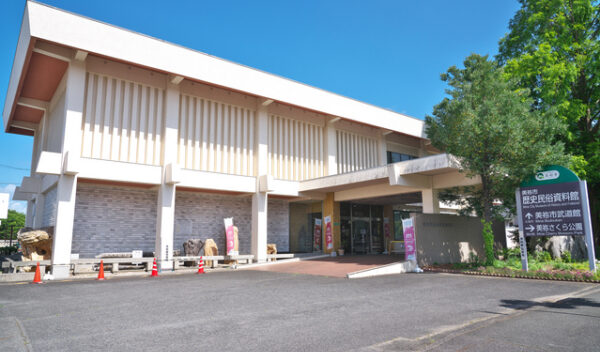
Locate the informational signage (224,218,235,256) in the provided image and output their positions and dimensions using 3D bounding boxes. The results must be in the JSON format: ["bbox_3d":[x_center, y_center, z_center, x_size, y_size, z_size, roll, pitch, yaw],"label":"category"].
[{"bbox_3d":[-3.323,2.811,18.800,0.600,1.800,0.120,-1,-10,0],"label":"informational signage"}]

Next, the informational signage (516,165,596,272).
[{"bbox_3d":[9.152,1.509,14.300,0.200,3.750,2.250,8,-13,-40],"label":"informational signage"}]

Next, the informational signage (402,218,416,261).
[{"bbox_3d":[4.717,2.730,17.200,0.600,1.850,0.120,-9,-13,39],"label":"informational signage"}]

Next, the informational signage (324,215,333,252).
[{"bbox_3d":[1.613,3.192,22.400,0.570,1.800,0.100,4,-11,-28],"label":"informational signage"}]

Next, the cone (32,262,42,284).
[{"bbox_3d":[-8.656,3.204,13.200,0.370,0.700,0.370,7,-12,-38],"label":"cone"}]

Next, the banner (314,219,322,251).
[{"bbox_3d":[1.002,3.349,22.900,0.600,1.800,0.100,3,-10,-20],"label":"banner"}]

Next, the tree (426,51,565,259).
[{"bbox_3d":[8.602,-0.594,17.600,5.800,9.000,5.500,7,-12,-38],"label":"tree"}]

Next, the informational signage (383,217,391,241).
[{"bbox_3d":[5.406,3.344,25.000,0.550,1.600,0.100,6,-12,-35],"label":"informational signage"}]

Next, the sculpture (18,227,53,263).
[{"bbox_3d":[-10.032,2.641,15.200,1.250,1.450,0.900,7,-12,-38],"label":"sculpture"}]

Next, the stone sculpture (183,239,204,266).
[{"bbox_3d":[-4.872,3.500,18.300,0.950,1.250,0.580,7,-12,-38],"label":"stone sculpture"}]

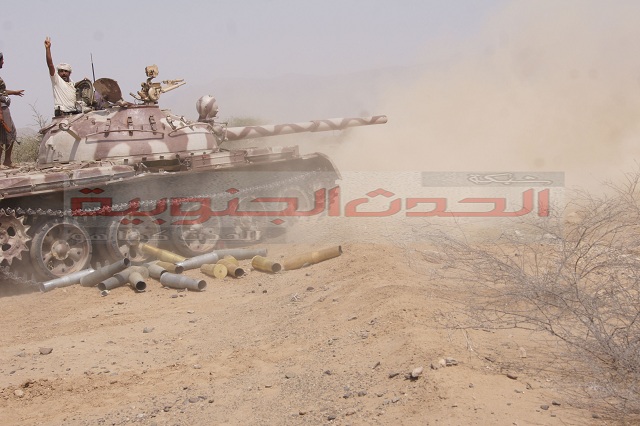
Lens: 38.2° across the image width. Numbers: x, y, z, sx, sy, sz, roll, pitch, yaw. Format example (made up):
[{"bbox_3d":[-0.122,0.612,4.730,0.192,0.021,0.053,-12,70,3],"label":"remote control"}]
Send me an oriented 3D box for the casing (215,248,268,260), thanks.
[{"bbox_3d":[-1.053,0.552,12.230,0.725,0.158,0.158,-4,4,5],"label":"casing"}]

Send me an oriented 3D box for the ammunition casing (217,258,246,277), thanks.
[{"bbox_3d":[-1.129,0.713,11.735,0.163,0.163,0.728,-2,4,-23],"label":"ammunition casing"}]

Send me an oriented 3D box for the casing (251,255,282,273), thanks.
[{"bbox_3d":[-0.680,0.670,11.935,0.163,0.163,0.728,-2,4,-23],"label":"casing"}]

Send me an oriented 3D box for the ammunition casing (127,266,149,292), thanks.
[{"bbox_3d":[-2.142,0.793,10.948,0.163,0.163,0.728,-1,8,-15],"label":"ammunition casing"}]

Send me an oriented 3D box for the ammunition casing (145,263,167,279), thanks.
[{"bbox_3d":[-1.776,0.649,10.100,0.145,0.145,0.695,-2,3,-24],"label":"ammunition casing"}]

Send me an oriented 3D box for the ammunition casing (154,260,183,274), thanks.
[{"bbox_3d":[-2.001,0.740,12.314,0.163,0.163,0.728,-2,2,-30],"label":"ammunition casing"}]

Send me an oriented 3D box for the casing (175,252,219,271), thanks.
[{"bbox_3d":[-1.382,0.565,10.500,0.145,0.145,0.695,3,8,32],"label":"casing"}]

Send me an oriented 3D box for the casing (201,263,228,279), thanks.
[{"bbox_3d":[-1.186,0.623,10.150,0.145,0.145,0.695,-2,1,-23],"label":"casing"}]

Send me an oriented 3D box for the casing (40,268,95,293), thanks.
[{"bbox_3d":[-2.772,0.749,10.200,0.145,0.145,0.695,4,11,34],"label":"casing"}]

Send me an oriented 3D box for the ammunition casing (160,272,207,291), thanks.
[{"bbox_3d":[-1.621,0.830,11.008,0.163,0.163,0.728,-4,5,-45],"label":"ammunition casing"}]

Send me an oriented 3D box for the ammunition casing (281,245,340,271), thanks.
[{"bbox_3d":[-0.073,0.498,10.250,0.695,0.145,0.145,-12,10,-26],"label":"ammunition casing"}]

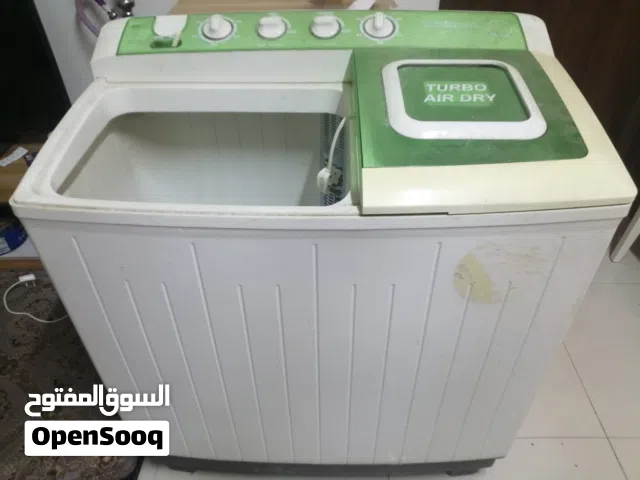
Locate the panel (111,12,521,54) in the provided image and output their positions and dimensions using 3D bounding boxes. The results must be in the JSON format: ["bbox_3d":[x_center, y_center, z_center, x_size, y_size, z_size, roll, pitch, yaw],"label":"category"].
[{"bbox_3d":[0.002,-0.413,0.944,0.784,0.035,0.122,0,60,1],"label":"panel"}]

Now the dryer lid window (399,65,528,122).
[{"bbox_3d":[0.237,-0.253,0.816,0.193,0.012,0.183,0,47,1],"label":"dryer lid window"}]

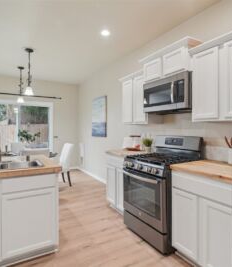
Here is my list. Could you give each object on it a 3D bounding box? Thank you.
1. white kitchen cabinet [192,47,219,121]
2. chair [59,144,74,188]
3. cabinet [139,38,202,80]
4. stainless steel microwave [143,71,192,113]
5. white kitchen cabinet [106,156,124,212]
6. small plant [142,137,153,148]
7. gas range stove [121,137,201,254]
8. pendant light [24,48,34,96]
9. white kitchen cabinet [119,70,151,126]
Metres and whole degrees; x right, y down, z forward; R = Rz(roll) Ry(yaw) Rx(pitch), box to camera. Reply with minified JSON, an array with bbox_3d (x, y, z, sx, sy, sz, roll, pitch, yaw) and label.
[{"bbox_3d":[1.067,-0.498,1.971,0.330,0.753,0.300,0,0,-33],"label":"white kitchen cabinet"},{"bbox_3d":[-1.371,0.745,4.207,0.610,1.005,0.500,0,0,-33],"label":"chair"},{"bbox_3d":[0.744,-0.881,2.390,0.425,0.350,0.790,0,0,-33],"label":"cabinet"},{"bbox_3d":[0.753,-0.490,2.397,0.400,0.418,0.760,0,0,-33],"label":"stainless steel microwave"},{"bbox_3d":[0.282,0.818,2.919,0.625,0.877,0.607,0,0,-33],"label":"white kitchen cabinet"},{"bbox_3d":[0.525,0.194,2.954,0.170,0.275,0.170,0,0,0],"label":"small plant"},{"bbox_3d":[0.590,0.651,2.304,0.750,1.215,0.760,0,0,-33],"label":"gas range stove"},{"bbox_3d":[-1.630,-1.141,3.348,0.170,0.862,0.170,0,0,-33],"label":"pendant light"},{"bbox_3d":[0.406,-0.535,2.994,0.340,0.798,0.640,0,0,-33],"label":"white kitchen cabinet"}]

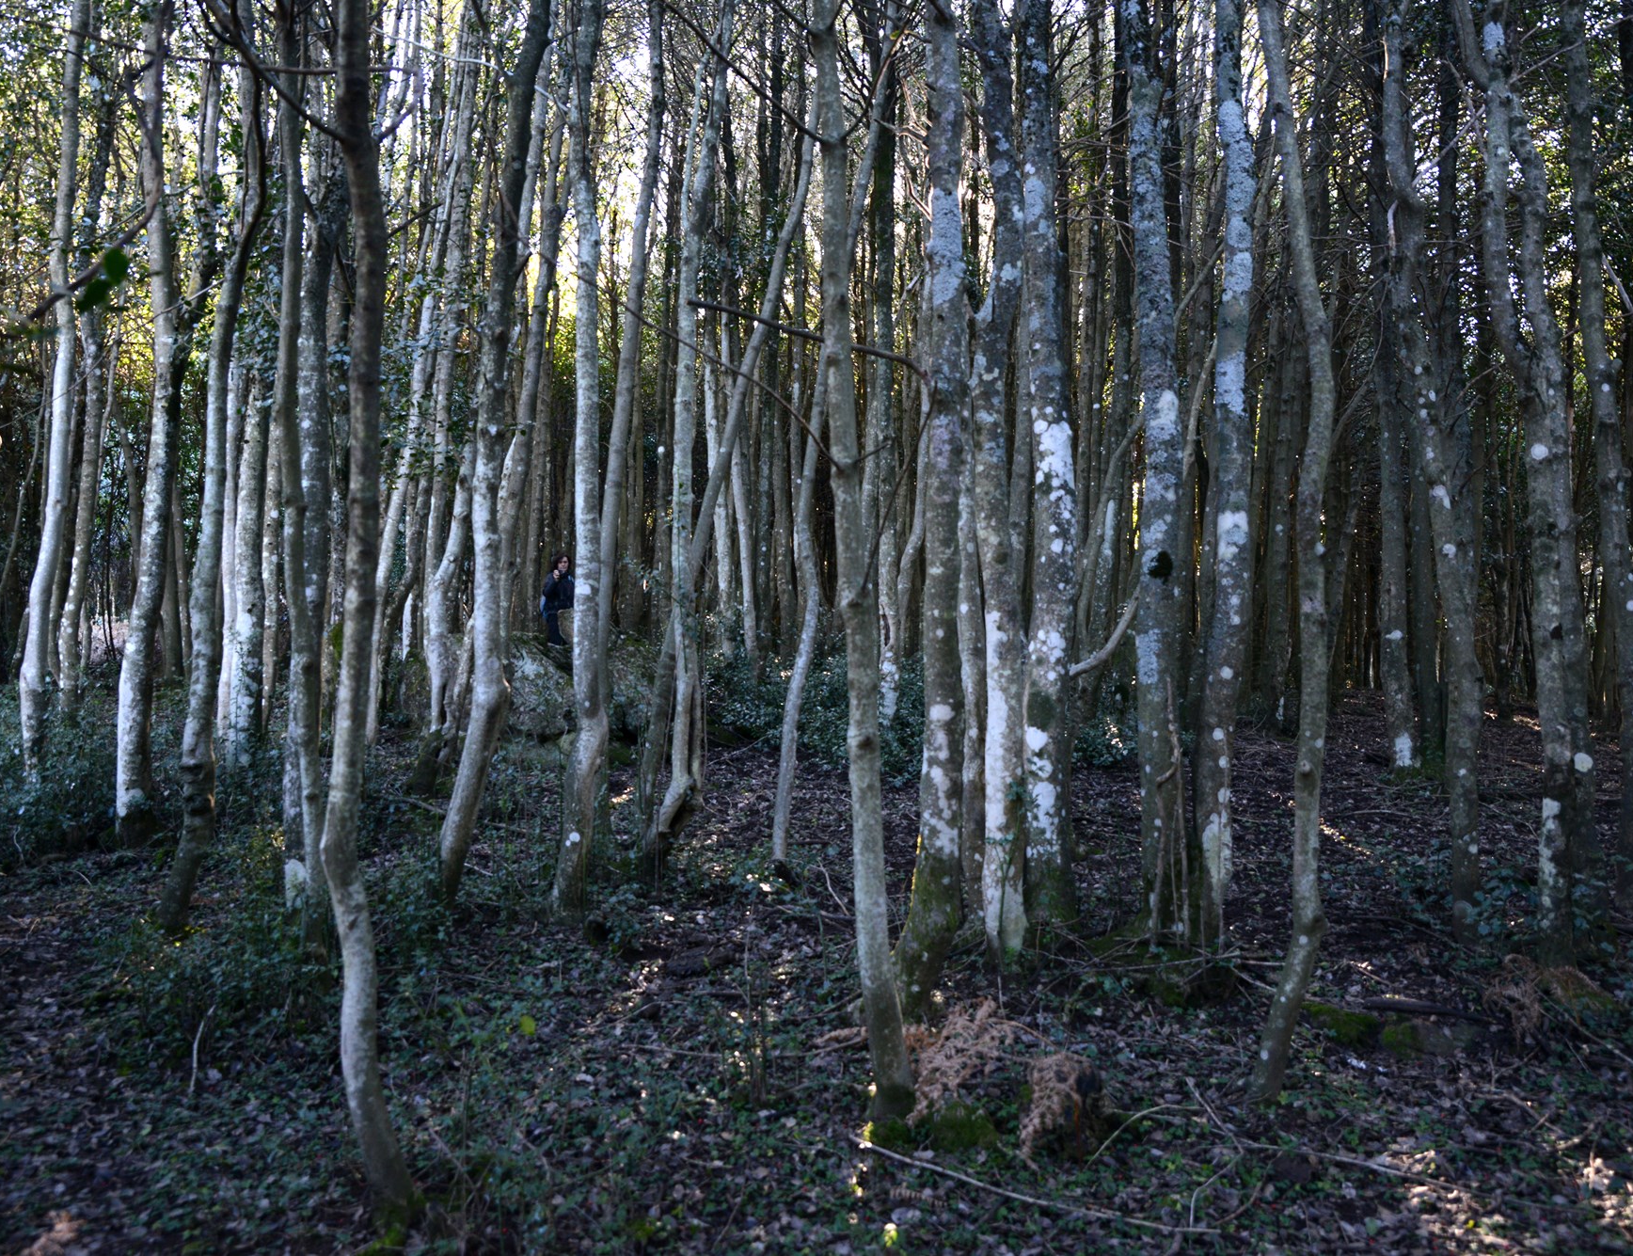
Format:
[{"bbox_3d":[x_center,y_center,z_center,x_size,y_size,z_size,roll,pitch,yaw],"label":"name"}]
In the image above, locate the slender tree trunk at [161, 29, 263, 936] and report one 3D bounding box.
[{"bbox_3d":[-3.279,-0.785,6.800,0.520,4.900,0.380,0,-2,0],"label":"slender tree trunk"}]

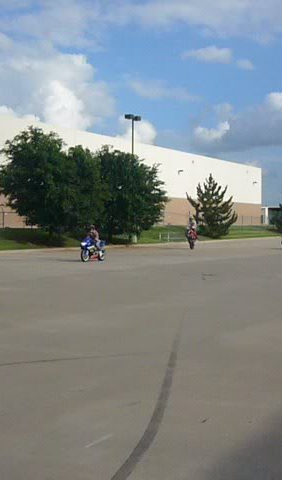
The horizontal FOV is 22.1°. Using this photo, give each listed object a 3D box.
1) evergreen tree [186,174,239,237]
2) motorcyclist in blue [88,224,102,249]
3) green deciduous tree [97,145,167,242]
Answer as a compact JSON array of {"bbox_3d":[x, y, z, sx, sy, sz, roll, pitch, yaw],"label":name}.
[{"bbox_3d":[6.550,-3.113,67.000,4.700,6.000,4.800,0,2,0],"label":"evergreen tree"},{"bbox_3d":[-1.864,-0.088,28.900,0.550,1.100,0.750,1,2,30],"label":"motorcyclist in blue"},{"bbox_3d":[-0.772,-3.418,53.000,5.400,7.000,5.400,0,2,0],"label":"green deciduous tree"}]

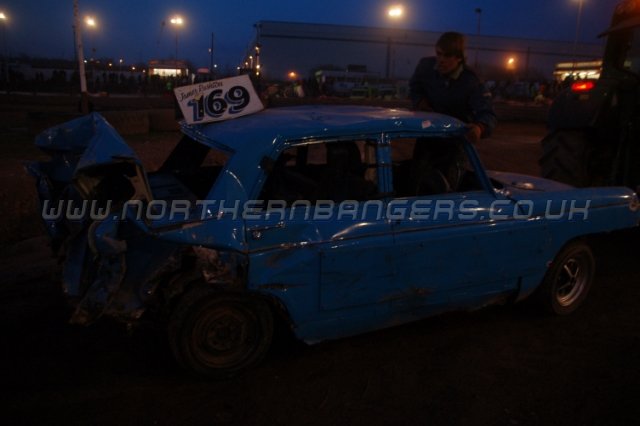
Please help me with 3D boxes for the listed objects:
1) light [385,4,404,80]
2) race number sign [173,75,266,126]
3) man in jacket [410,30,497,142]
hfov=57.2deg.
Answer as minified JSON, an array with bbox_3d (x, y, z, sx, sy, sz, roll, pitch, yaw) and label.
[{"bbox_3d":[6.425,-14.485,53.111,1.000,8.020,0.600,1,13,6],"label":"light"},{"bbox_3d":[-0.668,-0.769,3.930,0.571,0.265,0.020,-20,-8,-34],"label":"race number sign"},{"bbox_3d":[0.900,-0.410,4.060,0.620,1.600,0.500,6,14,23],"label":"man in jacket"}]

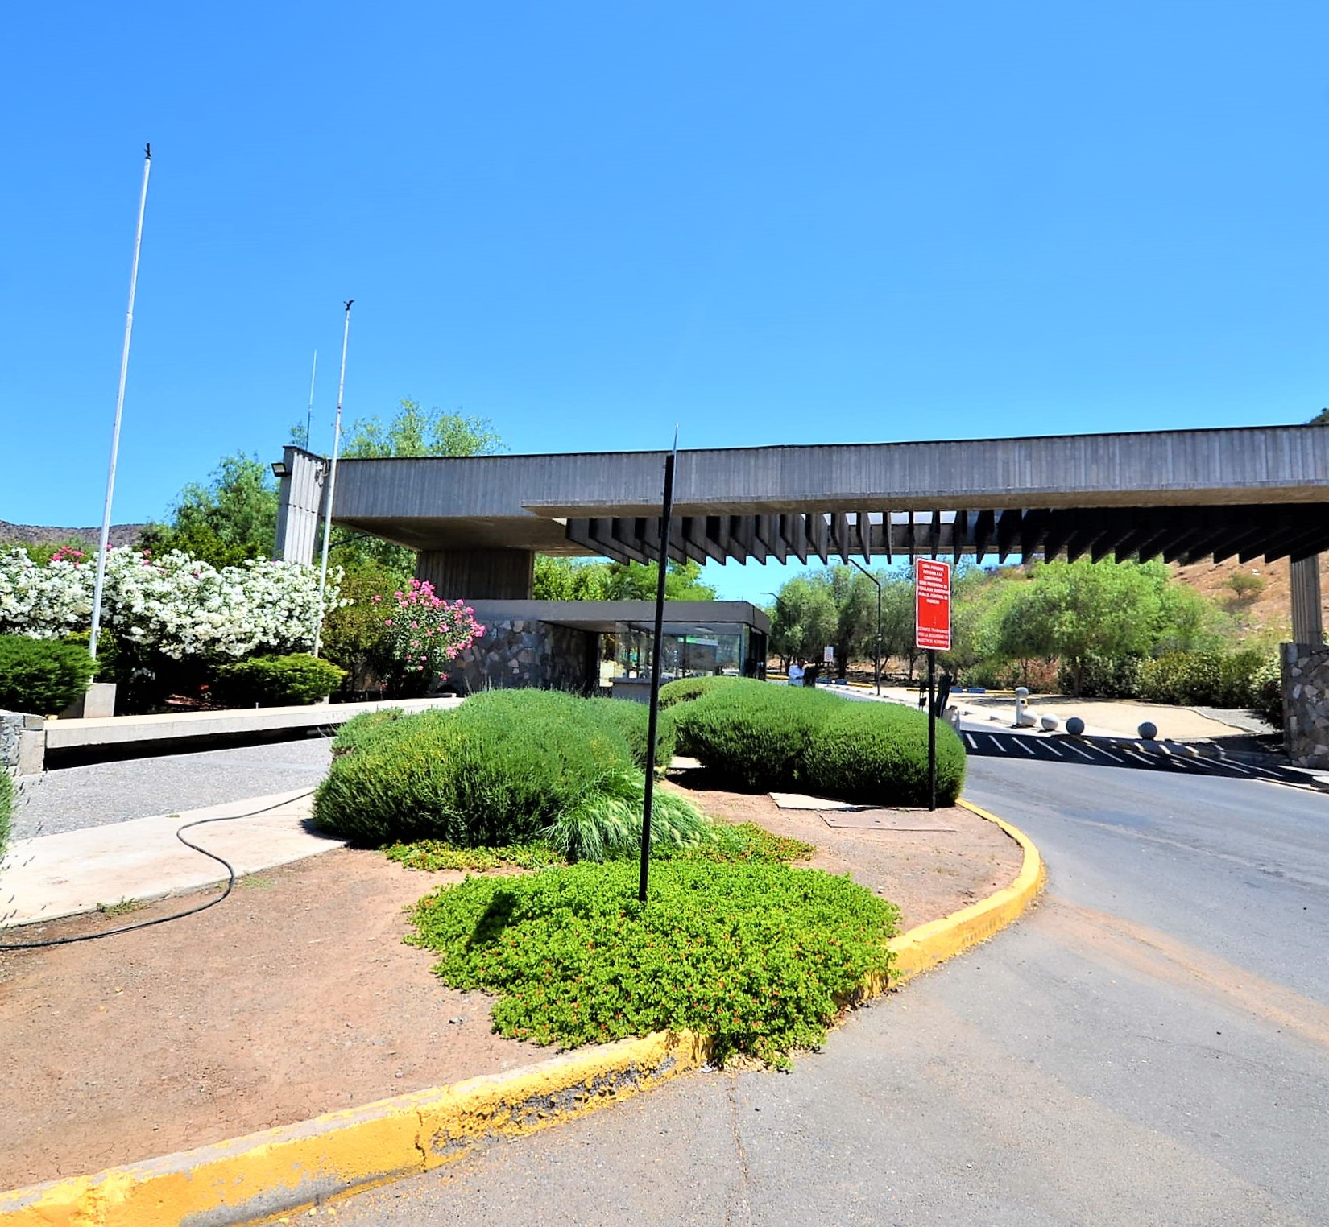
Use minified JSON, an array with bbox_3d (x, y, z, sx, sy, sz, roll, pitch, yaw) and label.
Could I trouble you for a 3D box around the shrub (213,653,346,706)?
[{"bbox_3d":[-6.585,1.166,13.200,2.100,0.980,1.950,1,-6,15],"label":"shrub"}]

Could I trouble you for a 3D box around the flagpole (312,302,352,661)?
[{"bbox_3d":[-6.266,-2.344,14.487,0.110,7.438,0.110,1,-6,15],"label":"flagpole"}]

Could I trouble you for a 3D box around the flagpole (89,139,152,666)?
[{"bbox_3d":[-7.291,-2.782,10.399,0.110,7.680,0.110,1,-6,15],"label":"flagpole"}]

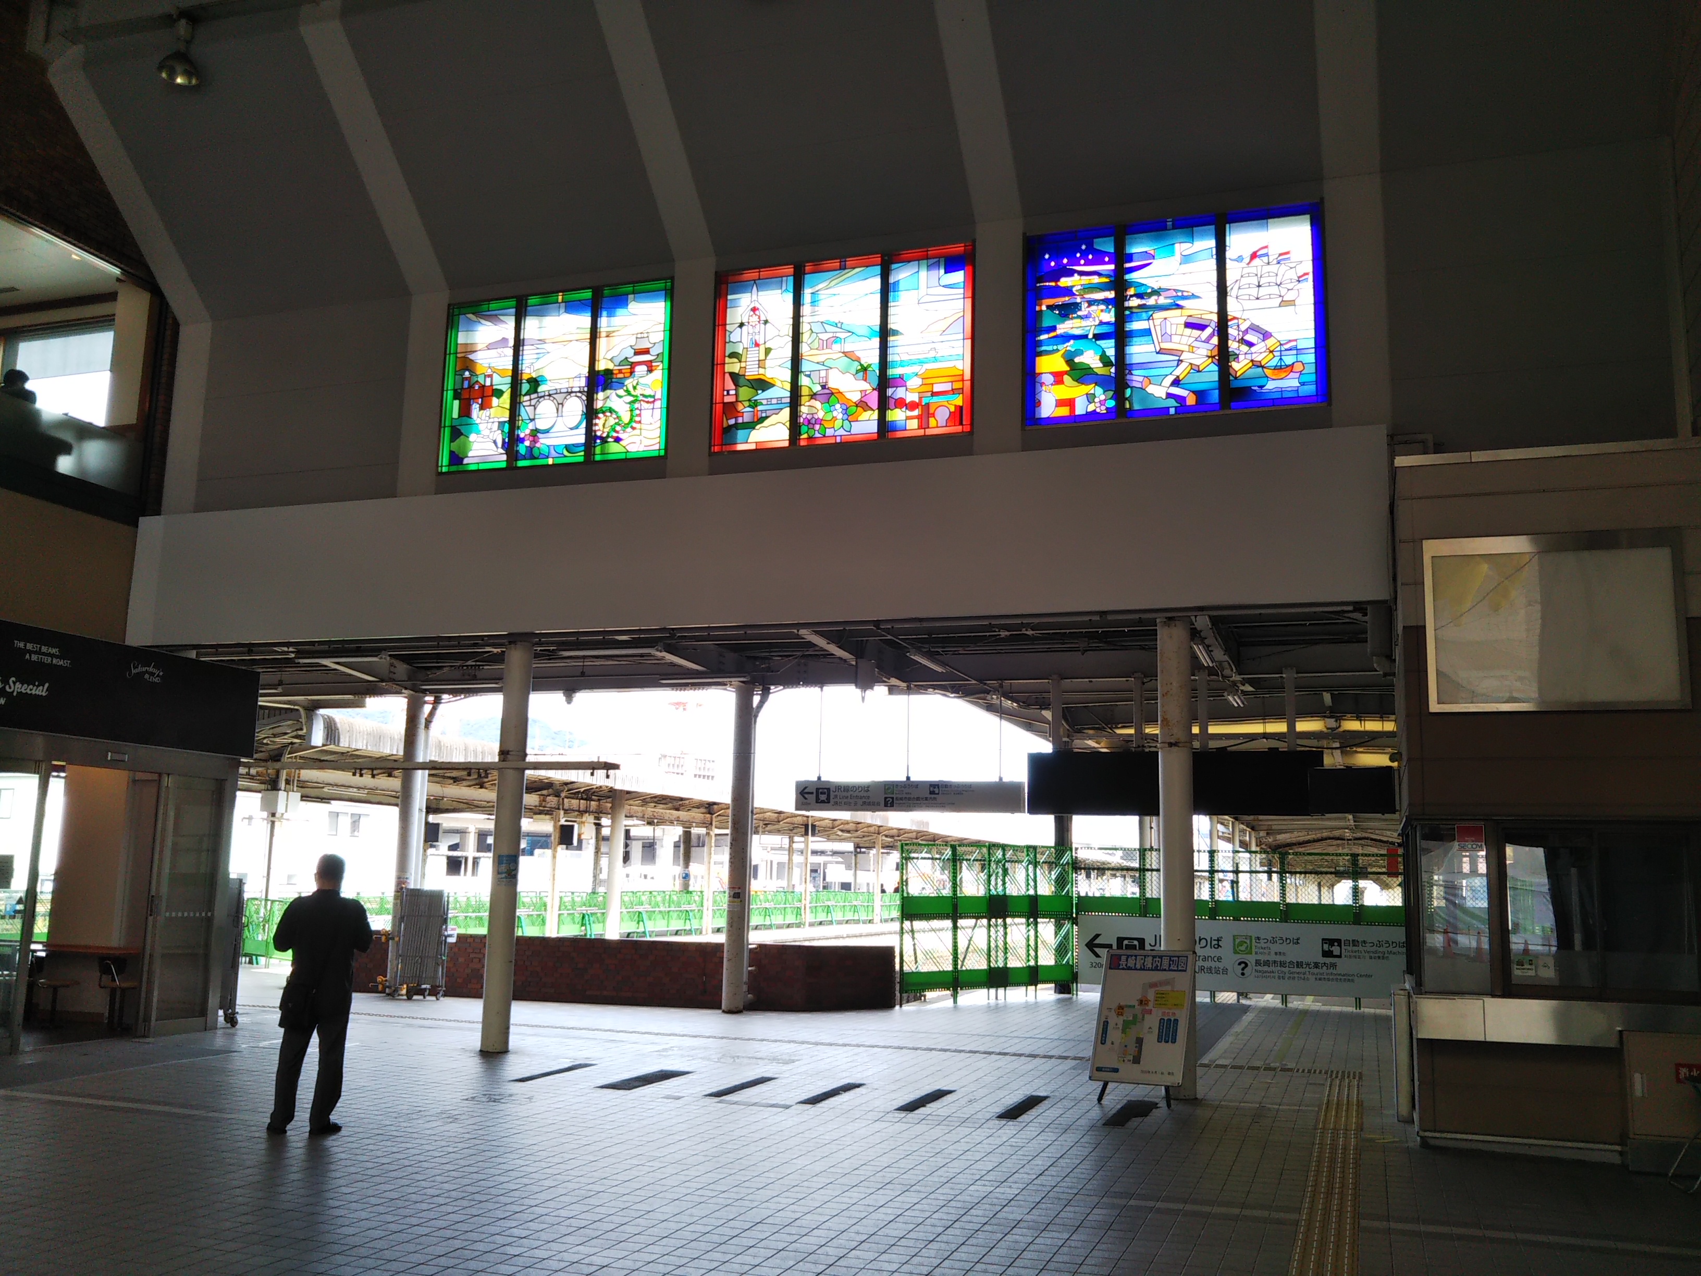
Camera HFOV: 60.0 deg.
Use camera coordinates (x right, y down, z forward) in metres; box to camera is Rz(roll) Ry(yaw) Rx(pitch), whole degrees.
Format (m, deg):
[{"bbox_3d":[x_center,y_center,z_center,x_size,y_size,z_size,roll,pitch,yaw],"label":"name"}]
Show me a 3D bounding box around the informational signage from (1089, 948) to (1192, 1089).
[{"bbox_3d":[2.305,3.048,11.624,0.780,1.150,0.550,-3,-10,26],"label":"informational signage"}]

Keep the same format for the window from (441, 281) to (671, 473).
[{"bbox_3d":[-3.063,-2.695,15.240,2.637,1.883,0.100,-2,-10,19],"label":"window"}]

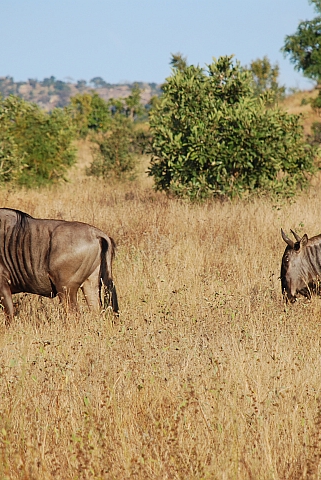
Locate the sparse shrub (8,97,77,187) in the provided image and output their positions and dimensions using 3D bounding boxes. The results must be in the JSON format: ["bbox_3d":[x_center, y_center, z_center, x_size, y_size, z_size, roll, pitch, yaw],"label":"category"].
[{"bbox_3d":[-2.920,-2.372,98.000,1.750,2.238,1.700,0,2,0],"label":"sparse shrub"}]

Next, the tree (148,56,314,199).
[{"bbox_3d":[1.498,-2.321,85.000,3.500,3.102,3.200,0,2,0],"label":"tree"}]

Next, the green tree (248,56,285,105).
[{"bbox_3d":[4.171,-5.621,160.000,1.550,3.337,1.500,0,2,0],"label":"green tree"}]

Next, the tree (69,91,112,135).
[{"bbox_3d":[-3.128,-5.519,180.000,2.000,2.324,1.900,0,2,0],"label":"tree"}]

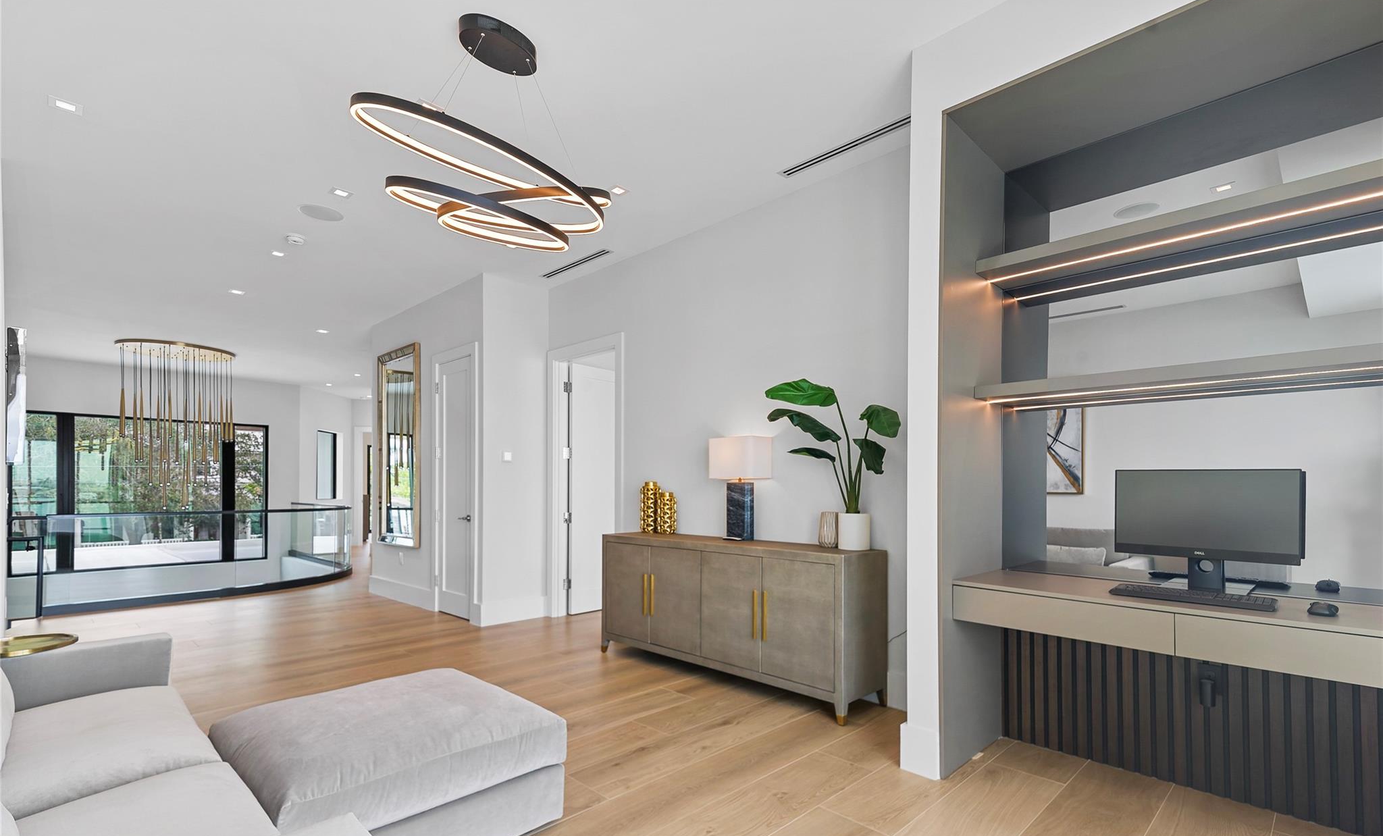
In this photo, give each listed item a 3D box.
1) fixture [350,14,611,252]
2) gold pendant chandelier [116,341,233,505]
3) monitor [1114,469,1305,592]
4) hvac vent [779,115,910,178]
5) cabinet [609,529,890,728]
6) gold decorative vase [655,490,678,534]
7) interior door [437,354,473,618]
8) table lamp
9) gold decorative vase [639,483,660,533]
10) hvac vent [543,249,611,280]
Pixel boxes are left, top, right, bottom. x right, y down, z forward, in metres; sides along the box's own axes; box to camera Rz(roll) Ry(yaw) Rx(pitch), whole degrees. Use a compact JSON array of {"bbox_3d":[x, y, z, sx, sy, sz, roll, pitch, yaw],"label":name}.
[{"bbox_3d":[-0.788,-1.172,2.536,1.100,0.790,0.420,3,-4,-44],"label":"fixture"},{"bbox_3d":[-7.105,0.141,8.450,1.260,2.190,1.220,3,-4,-44],"label":"gold pendant chandelier"},{"bbox_3d":[1.925,0.433,2.325,0.540,0.465,0.180,-3,-4,44],"label":"monitor"},{"bbox_3d":[0.912,-1.487,3.303,0.100,0.030,1.050,3,-4,-44],"label":"hvac vent"},{"bbox_3d":[0.220,1.229,3.971,0.440,0.866,1.990,3,-4,-44],"label":"cabinet"},{"bbox_3d":[-0.178,0.685,4.460,0.165,0.310,0.165,0,-3,0],"label":"gold decorative vase"},{"bbox_3d":[-2.183,0.637,5.702,0.045,2.390,0.620,3,-4,-44],"label":"interior door"},{"bbox_3d":[0.319,0.455,3.980,0.210,0.670,0.370,3,-4,-44],"label":"table lamp"},{"bbox_3d":[-0.308,0.659,4.550,0.160,0.385,0.160,0,-3,0],"label":"gold decorative vase"},{"bbox_3d":[-0.985,-1.290,5.198,0.100,0.030,0.974,3,-4,-44],"label":"hvac vent"}]

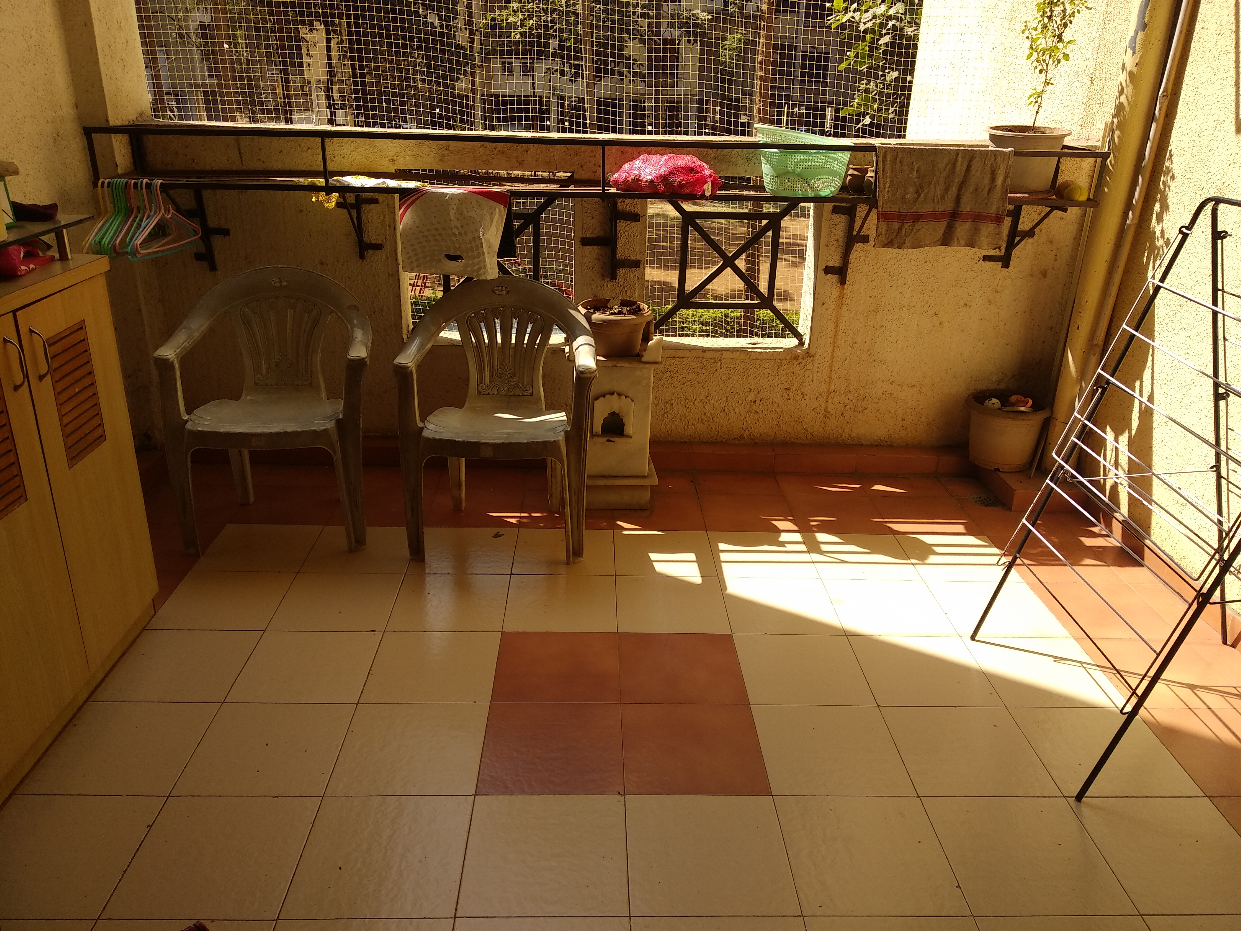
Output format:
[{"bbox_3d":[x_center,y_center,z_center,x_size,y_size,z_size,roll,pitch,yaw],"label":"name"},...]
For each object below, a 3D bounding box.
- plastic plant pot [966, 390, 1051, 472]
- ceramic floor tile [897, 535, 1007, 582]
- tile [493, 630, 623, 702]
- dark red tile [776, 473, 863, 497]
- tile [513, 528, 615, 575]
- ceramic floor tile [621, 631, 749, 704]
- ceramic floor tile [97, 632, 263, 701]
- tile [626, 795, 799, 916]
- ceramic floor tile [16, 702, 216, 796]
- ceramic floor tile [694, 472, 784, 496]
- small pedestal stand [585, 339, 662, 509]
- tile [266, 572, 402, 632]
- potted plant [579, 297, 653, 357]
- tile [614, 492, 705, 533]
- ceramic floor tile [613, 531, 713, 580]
[{"bbox_3d":[1.412,-0.121,3.412,0.298,0.223,0.298,1,23,-1],"label":"plastic plant pot"},{"bbox_3d":[1.047,0.290,2.917,0.305,0.010,0.305,1,22,-2],"label":"ceramic floor tile"},{"bbox_3d":[-0.156,0.503,2.322,0.302,0.010,0.302,1,22,-2],"label":"tile"},{"bbox_3d":[0.732,0.077,3.402,0.306,0.010,0.182,1,23,-2],"label":"dark red tile"},{"bbox_3d":[-0.172,0.272,2.886,0.302,0.010,0.302,1,22,-2],"label":"tile"},{"bbox_3d":[0.149,0.504,2.312,0.300,0.010,0.298,1,23,-2],"label":"ceramic floor tile"},{"bbox_3d":[-1.062,0.484,2.269,0.300,0.010,0.298,1,23,-2],"label":"ceramic floor tile"},{"bbox_3d":[0.166,0.739,1.773,0.305,0.010,0.305,1,22,-2],"label":"tile"},{"bbox_3d":[-1.054,0.599,1.993,0.300,0.010,0.298,1,23,-2],"label":"ceramic floor tile"},{"bbox_3d":[0.421,0.070,3.373,0.300,0.010,0.185,1,23,-2],"label":"ceramic floor tile"},{"bbox_3d":[-0.030,-0.179,3.224,0.324,0.606,0.318,1,22,-2],"label":"small pedestal stand"},{"bbox_3d":[-0.780,0.382,2.611,0.306,0.012,0.306,1,22,-2],"label":"tile"},{"bbox_3d":[-0.017,-0.449,3.076,0.247,0.152,0.247,1,22,-2],"label":"potted plant"},{"bbox_3d":[0.125,0.162,3.179,0.302,0.010,0.302,1,22,-2],"label":"tile"},{"bbox_3d":[0.133,0.276,2.883,0.305,0.010,0.305,1,22,-2],"label":"ceramic floor tile"}]

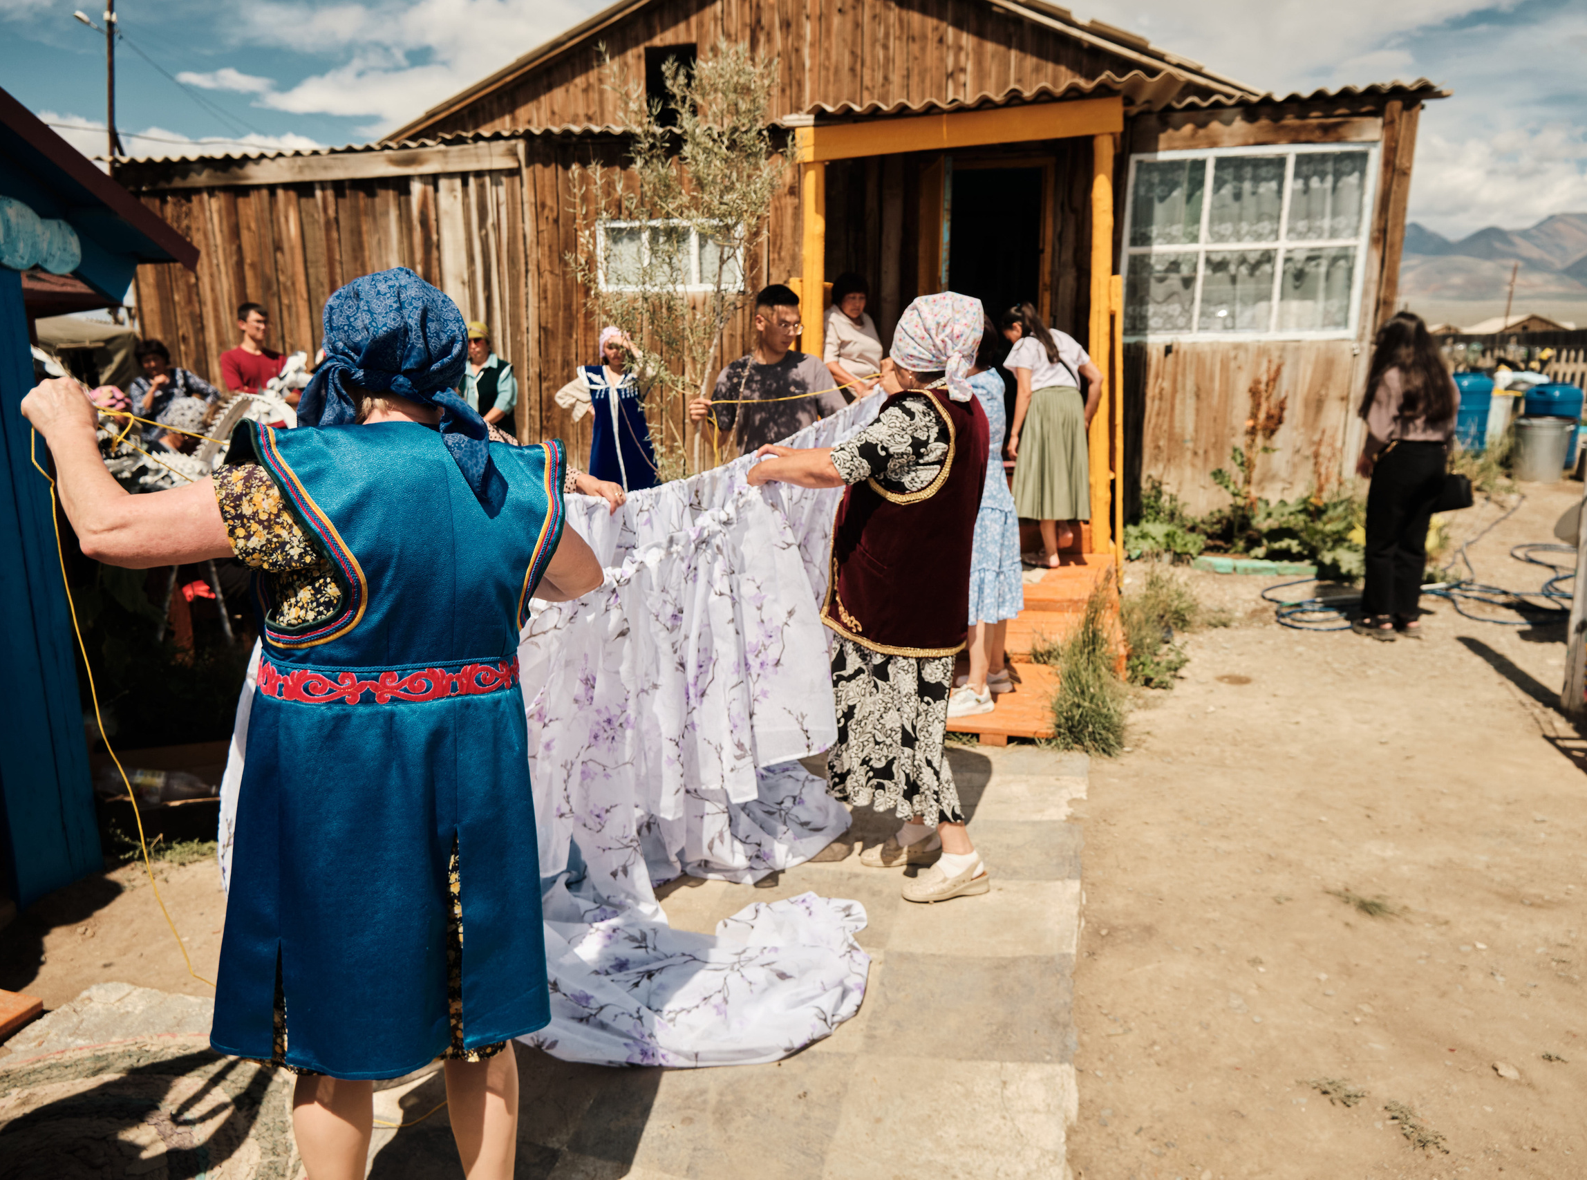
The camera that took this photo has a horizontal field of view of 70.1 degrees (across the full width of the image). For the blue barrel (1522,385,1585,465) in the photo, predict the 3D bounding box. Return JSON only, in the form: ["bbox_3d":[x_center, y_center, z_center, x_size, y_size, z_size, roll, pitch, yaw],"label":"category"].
[{"bbox_3d":[8.588,-1.862,12.806,0.580,0.940,0.580,0,13,0],"label":"blue barrel"}]

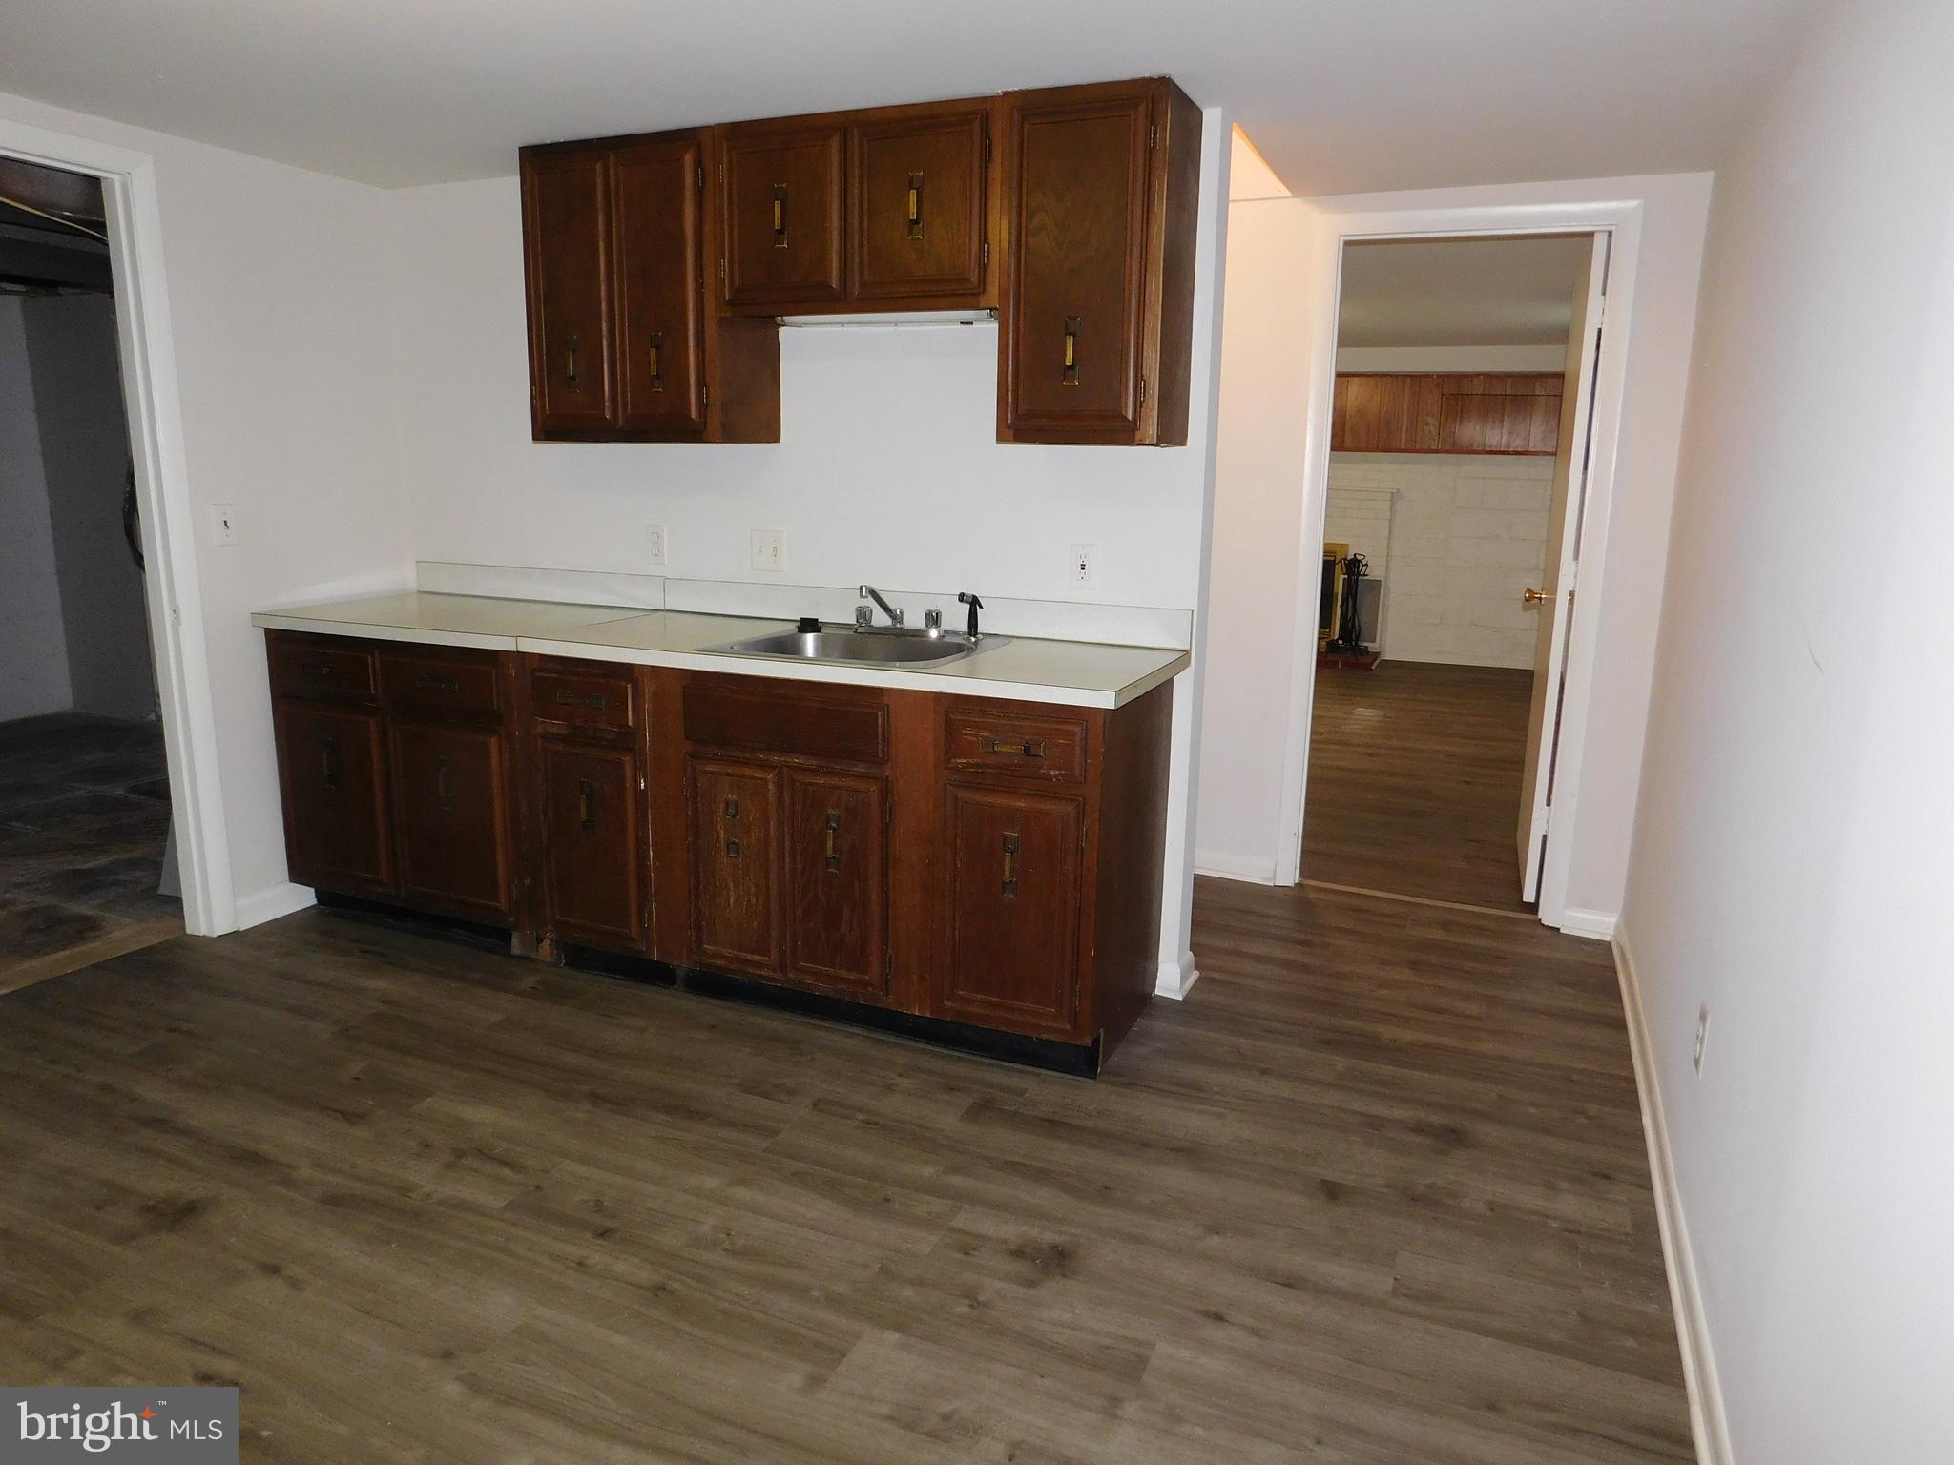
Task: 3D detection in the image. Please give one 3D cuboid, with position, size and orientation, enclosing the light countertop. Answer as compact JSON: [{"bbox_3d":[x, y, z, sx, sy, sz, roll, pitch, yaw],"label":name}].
[{"bbox_3d":[-0.761,-0.250,3.473,2.561,0.042,0.627,6,13,23],"label":"light countertop"}]

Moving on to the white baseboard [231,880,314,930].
[{"bbox_3d":[-2.102,0.509,3.895,0.025,0.097,0.265,6,13,23],"label":"white baseboard"}]

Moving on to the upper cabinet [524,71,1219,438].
[{"bbox_3d":[-0.353,-1.123,3.294,1.773,0.761,0.304,6,13,23],"label":"upper cabinet"}]

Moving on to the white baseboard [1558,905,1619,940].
[{"bbox_3d":[1.849,0.575,3.922,0.151,0.087,0.025,6,13,23],"label":"white baseboard"}]

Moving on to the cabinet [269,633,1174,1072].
[{"bbox_3d":[-0.784,0.195,3.591,2.524,0.881,0.595,6,13,23],"label":"cabinet"}]

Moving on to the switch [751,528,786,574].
[{"bbox_3d":[-0.595,-0.516,3.688,0.113,0.116,0.012,6,13,23],"label":"switch"}]

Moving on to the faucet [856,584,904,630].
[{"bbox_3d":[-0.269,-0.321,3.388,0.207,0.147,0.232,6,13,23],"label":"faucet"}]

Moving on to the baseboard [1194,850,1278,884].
[{"bbox_3d":[0.866,0.450,4.426,0.303,0.091,0.026,6,13,23],"label":"baseboard"}]

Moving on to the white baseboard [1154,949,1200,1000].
[{"bbox_3d":[0.546,0.634,3.500,0.076,0.101,0.202,6,13,23],"label":"white baseboard"}]

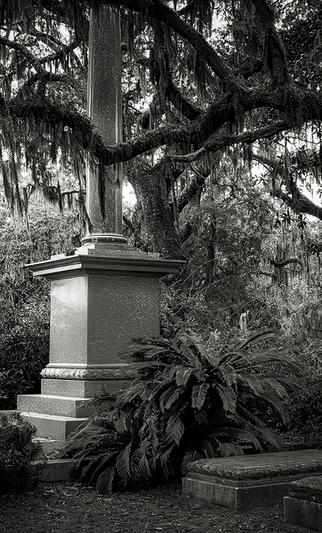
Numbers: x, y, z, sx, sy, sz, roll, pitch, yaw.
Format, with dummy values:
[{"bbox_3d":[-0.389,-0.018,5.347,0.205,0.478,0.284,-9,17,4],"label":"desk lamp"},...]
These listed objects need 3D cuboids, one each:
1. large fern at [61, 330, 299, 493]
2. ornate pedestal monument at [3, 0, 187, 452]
[{"bbox_3d":[0.258,1.766,10.931,2.900,1.870,2.600,0,-5,0],"label":"large fern"},{"bbox_3d":[-0.875,-0.951,13.553,2.621,6.901,2.621,3,-7,-33],"label":"ornate pedestal monument"}]

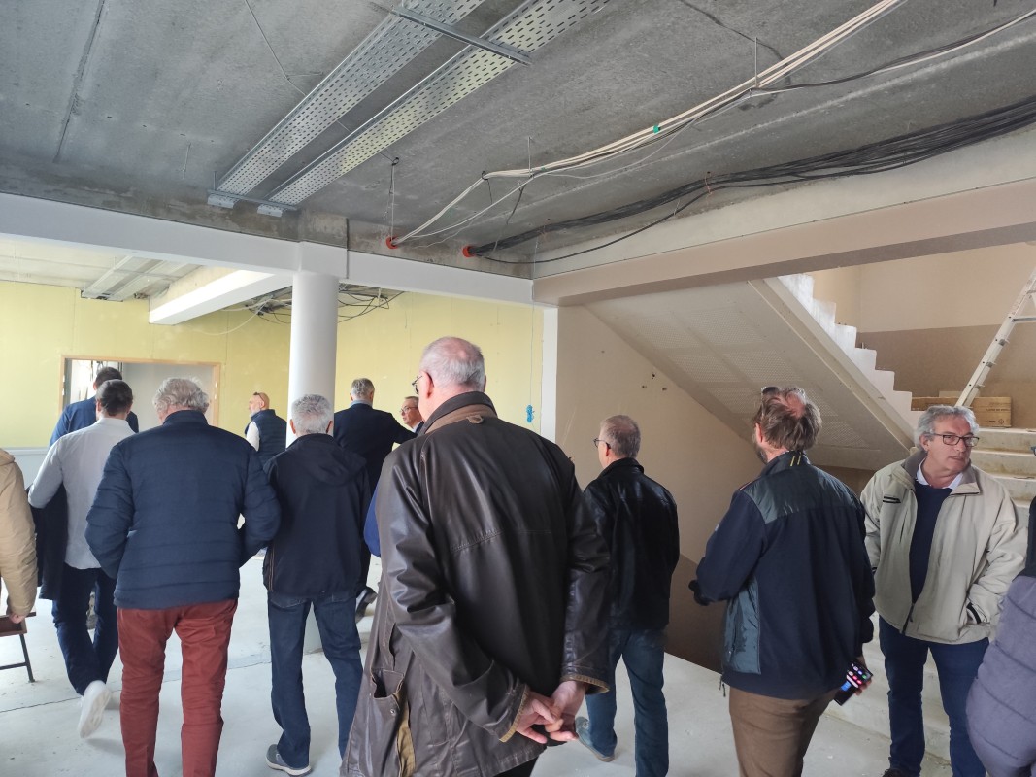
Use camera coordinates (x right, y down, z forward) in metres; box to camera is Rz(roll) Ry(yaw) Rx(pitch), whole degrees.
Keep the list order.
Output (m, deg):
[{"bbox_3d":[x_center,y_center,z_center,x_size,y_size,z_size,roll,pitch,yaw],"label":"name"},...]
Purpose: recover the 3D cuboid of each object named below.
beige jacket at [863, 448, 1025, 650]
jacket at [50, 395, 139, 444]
[{"bbox_3d":[1.755,0.639,2.840,0.390,0.740,0.610,2,-1,-35],"label":"beige jacket"},{"bbox_3d":[-2.983,0.421,4.850,0.580,0.780,0.340,2,-1,-33],"label":"jacket"}]

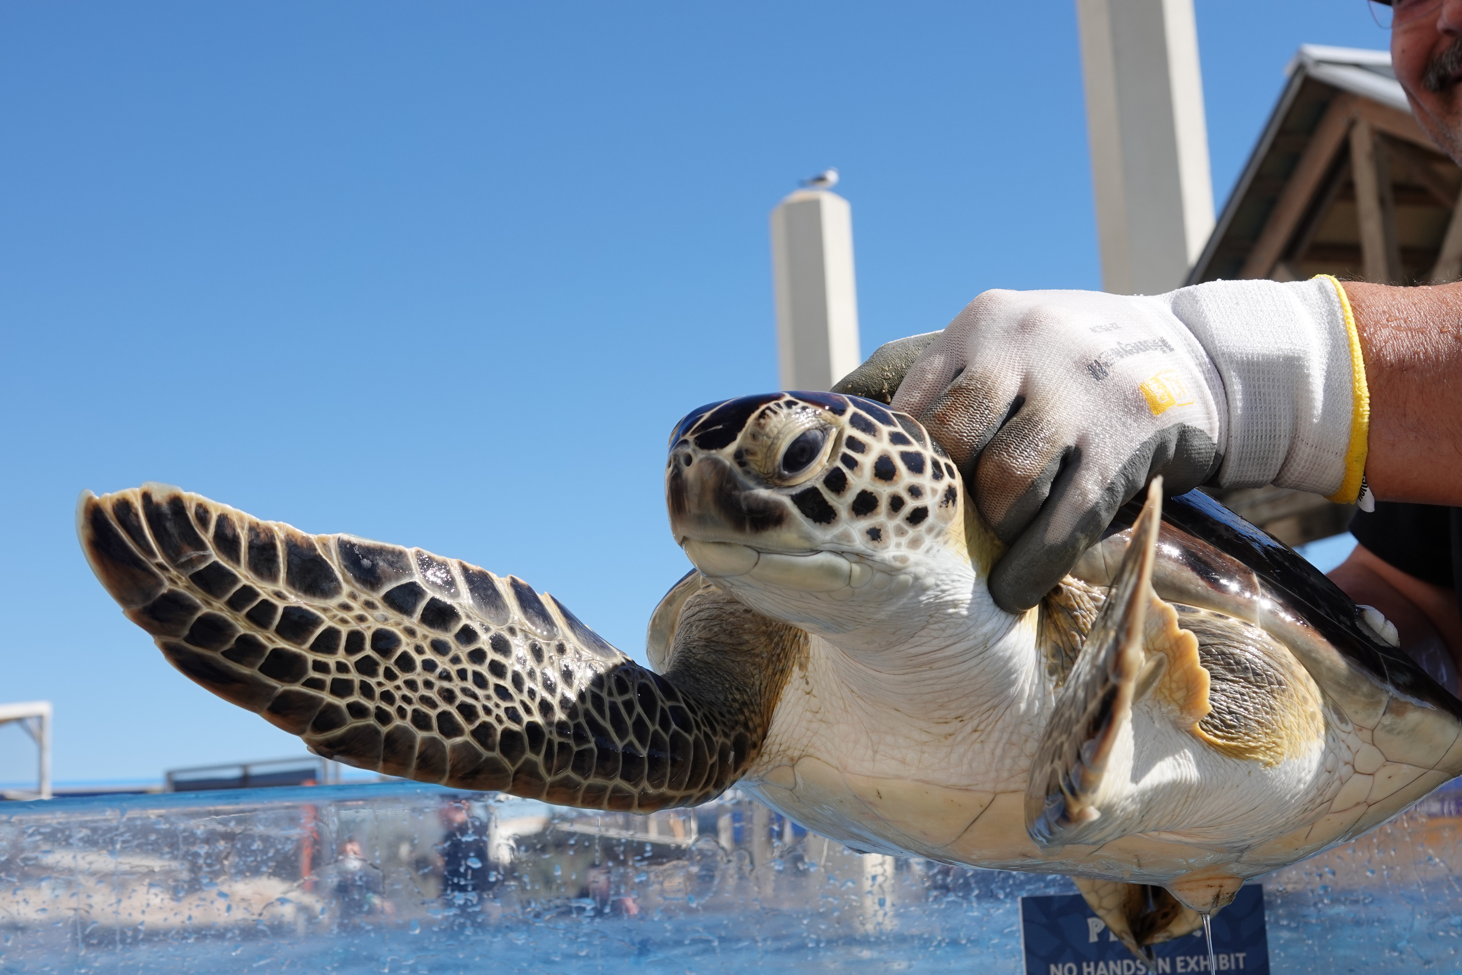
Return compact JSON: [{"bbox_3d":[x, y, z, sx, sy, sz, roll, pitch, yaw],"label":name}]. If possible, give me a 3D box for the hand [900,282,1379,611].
[{"bbox_3d":[0.132,-0.014,0.700,0.165,0.115,0.110,-2,-11,-6],"label":"hand"}]

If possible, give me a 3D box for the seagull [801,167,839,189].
[{"bbox_3d":[0.856,-2.958,19.500,0.380,0.210,0.140,-9,-12,27],"label":"seagull"}]

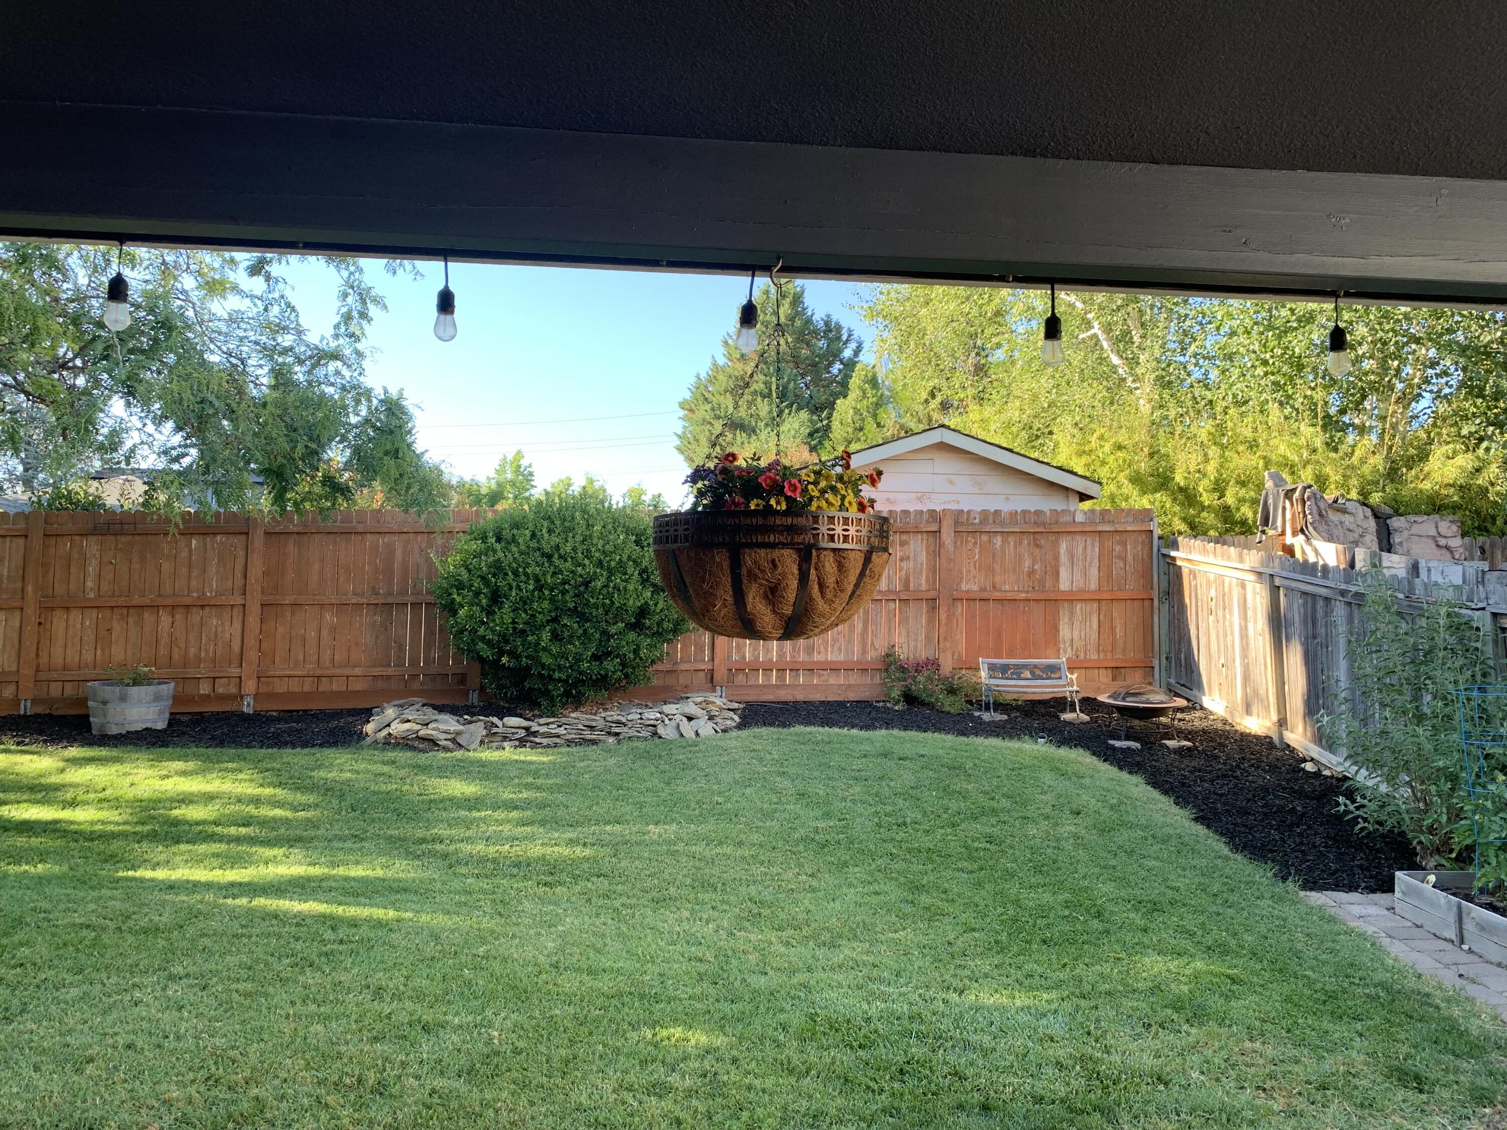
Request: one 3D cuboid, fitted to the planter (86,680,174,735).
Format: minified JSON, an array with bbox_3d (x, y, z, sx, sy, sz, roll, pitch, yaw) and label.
[{"bbox_3d":[-5.475,1.263,9.950,0.680,0.430,0.680,1,-2,-5],"label":"planter"}]

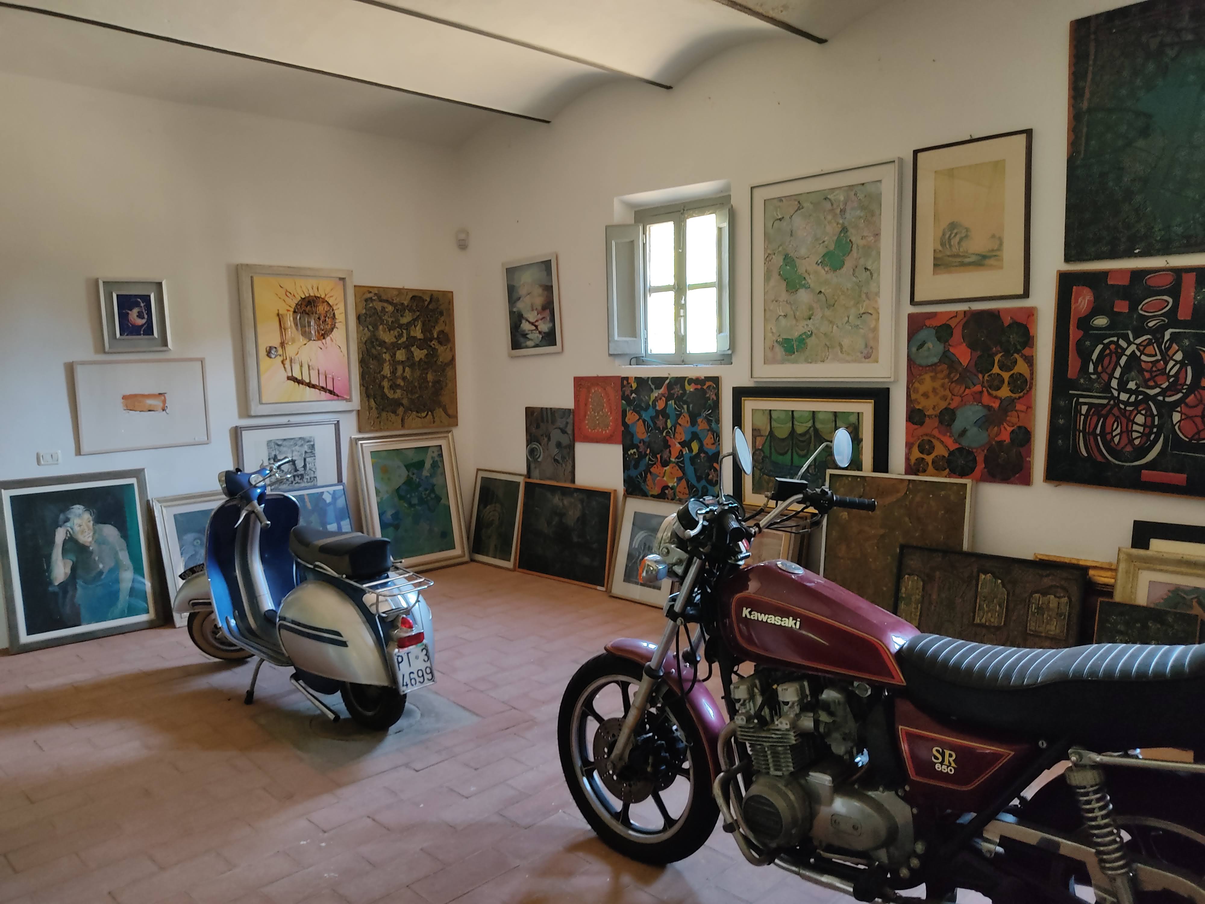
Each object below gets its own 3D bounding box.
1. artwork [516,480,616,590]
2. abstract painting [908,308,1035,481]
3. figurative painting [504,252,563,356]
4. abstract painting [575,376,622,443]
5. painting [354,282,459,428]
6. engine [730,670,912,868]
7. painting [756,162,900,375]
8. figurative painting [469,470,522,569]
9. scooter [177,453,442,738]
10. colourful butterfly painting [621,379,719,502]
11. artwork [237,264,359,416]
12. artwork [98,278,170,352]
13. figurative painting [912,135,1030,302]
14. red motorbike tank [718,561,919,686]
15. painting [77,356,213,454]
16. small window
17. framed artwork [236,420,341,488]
[{"bbox_3d":[-0.256,0.557,6.268,0.030,0.663,0.945,4,0,-44],"label":"artwork"},{"bbox_3d":[1.658,-0.261,4.125,0.030,0.750,0.560,-7,9,-44],"label":"abstract painting"},{"bbox_3d":[-0.486,-1.020,6.363,0.028,0.674,0.593,-8,8,-43],"label":"figurative painting"},{"bbox_3d":[-0.023,-0.275,5.977,0.022,0.440,0.455,-5,7,-43],"label":"abstract painting"},{"bbox_3d":[-1.415,-0.670,6.564,0.819,1.010,0.028,-6,7,-43],"label":"painting"},{"bbox_3d":[0.628,0.783,2.336,0.450,0.460,0.460,3,7,35],"label":"engine"},{"bbox_3d":[1.102,-0.879,4.606,0.045,1.026,0.830,-7,9,-44],"label":"painting"},{"bbox_3d":[-0.779,0.501,6.756,0.030,0.702,0.559,6,-1,-44],"label":"figurative painting"},{"bbox_3d":[-1.413,0.583,4.090,1.780,1.060,0.670,5,8,43],"label":"scooter"},{"bbox_3d":[0.417,-0.079,5.539,0.028,0.760,0.790,-7,8,-43],"label":"colourful butterfly painting"},{"bbox_3d":[-1.964,-0.725,5.925,0.775,0.942,0.045,-7,9,-44],"label":"artwork"},{"bbox_3d":[-2.687,-0.783,5.210,0.357,0.410,0.040,-7,9,-44],"label":"artwork"},{"bbox_3d":[1.660,-1.036,4.092,0.028,0.711,0.539,-8,9,-43],"label":"figurative painting"},{"bbox_3d":[0.583,0.418,2.356,0.540,0.250,0.270,3,8,37],"label":"red motorbike tank"},{"bbox_3d":[-2.710,-0.279,5.358,0.718,0.531,0.028,-8,10,-43],"label":"painting"},{"bbox_3d":[0.386,-1.005,5.442,0.250,0.970,0.860,-7,9,-44],"label":"small window"},{"bbox_3d":[-2.032,0.084,5.940,0.700,0.540,0.030,-7,9,-44],"label":"framed artwork"}]

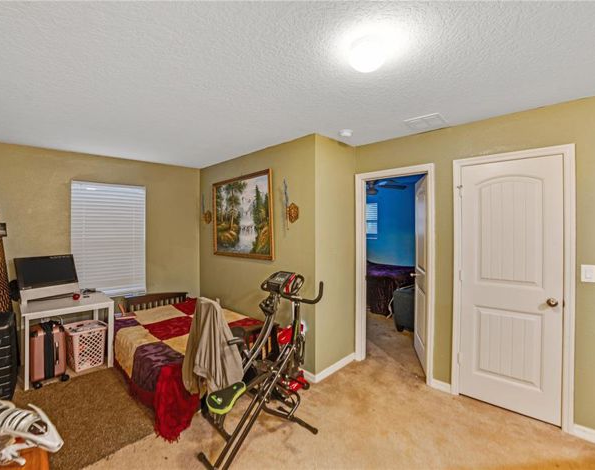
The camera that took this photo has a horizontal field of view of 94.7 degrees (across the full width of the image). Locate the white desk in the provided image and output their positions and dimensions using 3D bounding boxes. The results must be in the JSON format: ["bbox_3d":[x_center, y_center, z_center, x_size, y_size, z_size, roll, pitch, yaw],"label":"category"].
[{"bbox_3d":[-2.470,1.079,2.975,0.710,0.705,0.570,-1,1,-41],"label":"white desk"}]

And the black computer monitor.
[{"bbox_3d":[-2.715,0.405,2.985,0.080,0.340,0.500,-18,-9,34],"label":"black computer monitor"}]

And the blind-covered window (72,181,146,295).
[{"bbox_3d":[-2.445,0.073,3.600,0.800,1.480,0.070,-1,1,-39],"label":"blind-covered window"}]

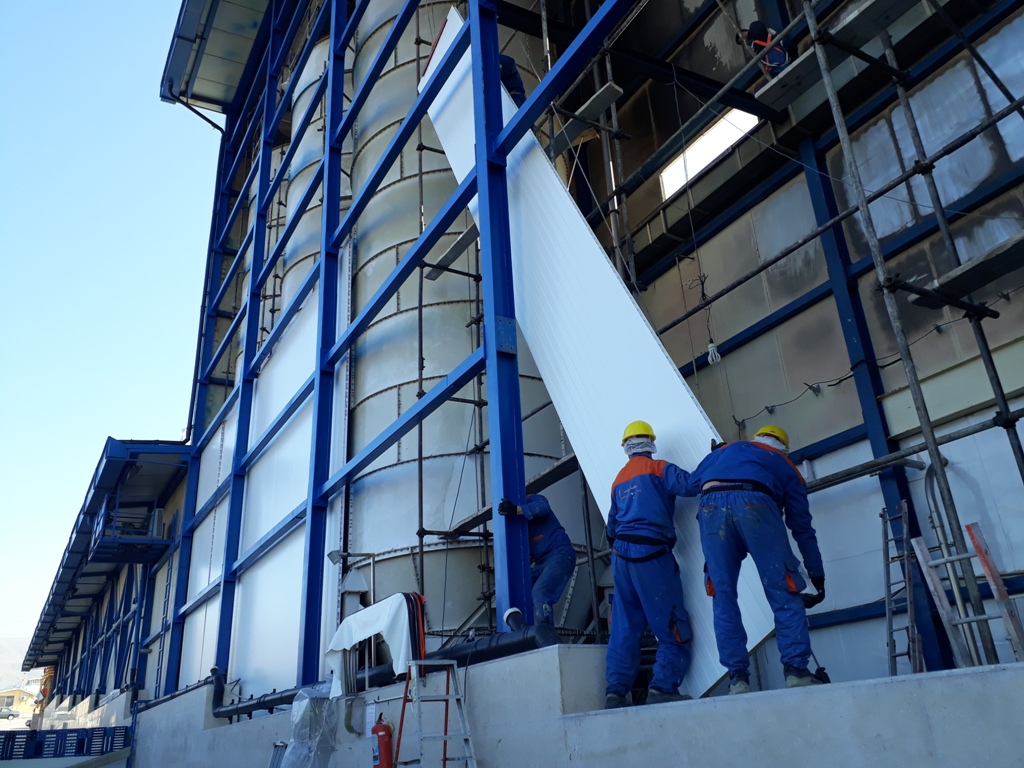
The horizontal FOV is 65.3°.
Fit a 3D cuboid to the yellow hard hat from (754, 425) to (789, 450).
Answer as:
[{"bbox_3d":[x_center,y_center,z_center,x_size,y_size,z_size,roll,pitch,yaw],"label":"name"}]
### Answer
[{"bbox_3d":[1.579,0.337,4.877,0.220,0.155,0.275,15,-22,31],"label":"yellow hard hat"}]

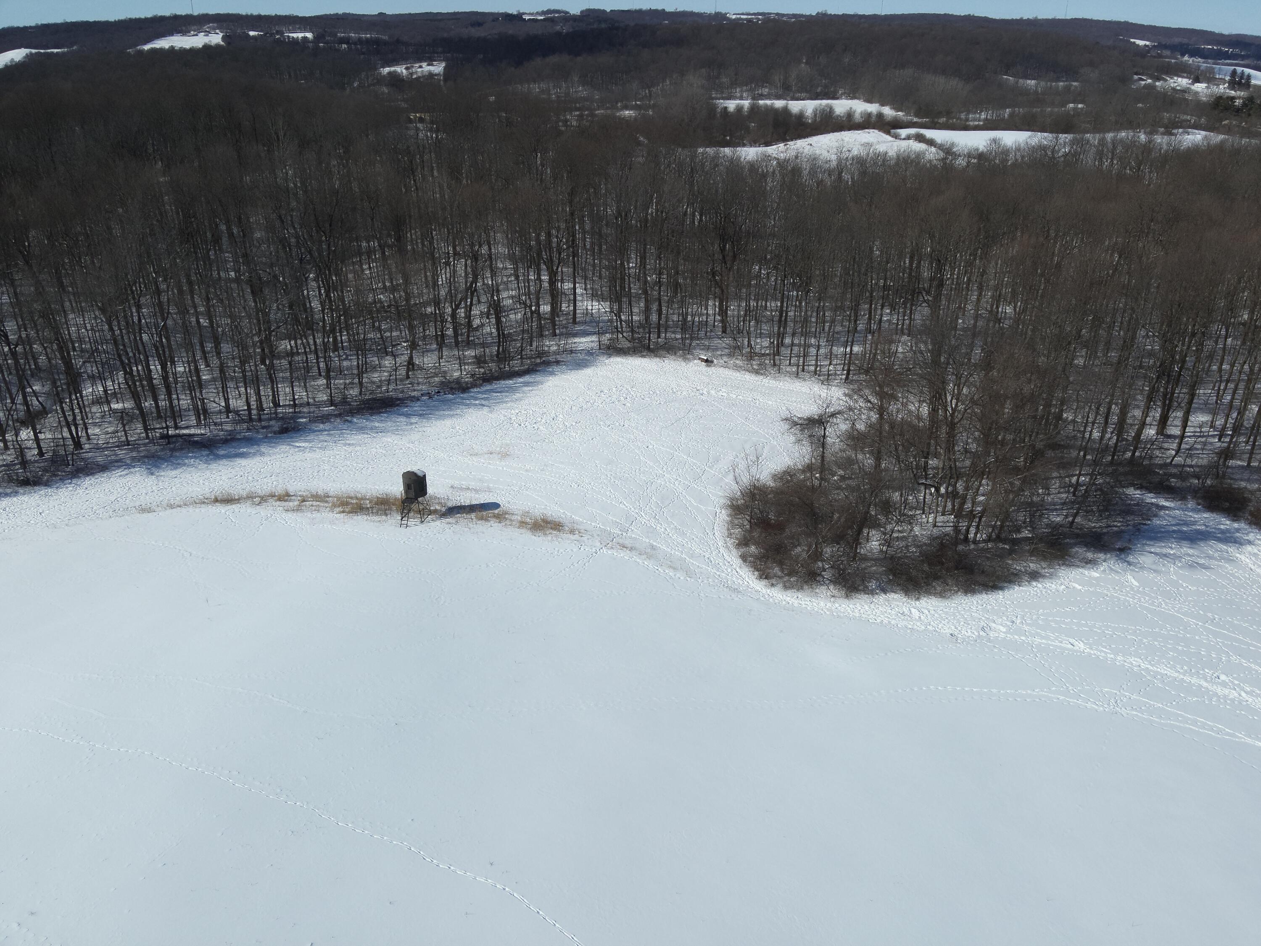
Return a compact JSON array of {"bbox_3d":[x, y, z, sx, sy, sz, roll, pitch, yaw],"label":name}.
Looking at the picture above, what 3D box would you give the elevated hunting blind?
[{"bbox_3d":[-16.221,1.773,64.651,1.681,3.764,2.857,7,28,13],"label":"elevated hunting blind"}]

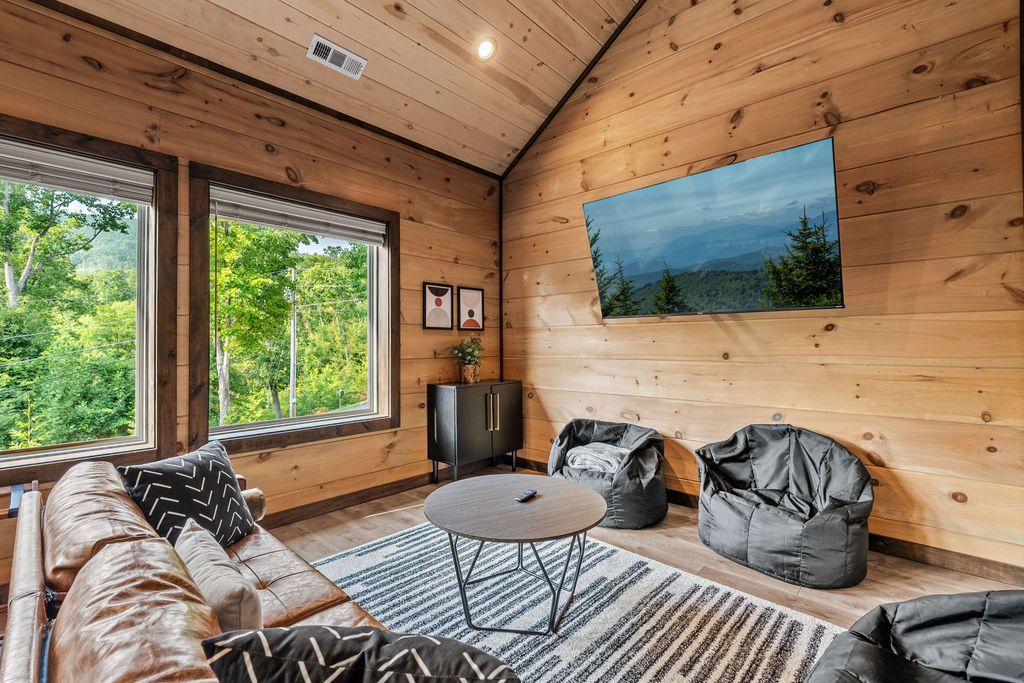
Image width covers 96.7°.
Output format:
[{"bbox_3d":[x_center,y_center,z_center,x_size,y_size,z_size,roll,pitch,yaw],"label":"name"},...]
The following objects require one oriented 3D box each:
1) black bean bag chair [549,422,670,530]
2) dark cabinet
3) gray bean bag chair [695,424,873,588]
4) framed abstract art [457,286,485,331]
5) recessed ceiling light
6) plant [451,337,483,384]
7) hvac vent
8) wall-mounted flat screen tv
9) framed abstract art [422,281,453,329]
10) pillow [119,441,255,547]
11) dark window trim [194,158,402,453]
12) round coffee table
[{"bbox_3d":[0.608,0.894,3.296,0.867,0.615,0.686,0,0,44],"label":"black bean bag chair"},{"bbox_3d":[-0.296,0.779,3.926,0.358,0.846,0.784,0,0,42],"label":"dark cabinet"},{"bbox_3d":[1.468,0.843,2.534,0.686,0.701,0.857,0,0,-40],"label":"gray bean bag chair"},{"bbox_3d":[-0.362,-0.293,4.143,0.020,0.389,0.331,0,0,42],"label":"framed abstract art"},{"bbox_3d":[-0.182,-2.081,3.247,0.159,0.030,0.159,-22,-22,-10],"label":"recessed ceiling light"},{"bbox_3d":[-0.355,0.153,3.848,0.240,0.400,0.260,0,0,0],"label":"plant"},{"bbox_3d":[-1.102,-1.791,2.883,0.346,0.025,0.144,0,-34,-48],"label":"hvac vent"},{"bbox_3d":[1.153,-0.593,2.869,1.501,0.860,0.060,0,17,45],"label":"wall-mounted flat screen tv"},{"bbox_3d":[-0.615,-0.293,3.865,0.020,0.393,0.322,0,0,42],"label":"framed abstract art"},{"bbox_3d":[-1.321,0.656,1.886,0.150,0.430,0.430,-29,-5,11],"label":"pillow"},{"bbox_3d":[-1.345,-0.169,3.070,0.050,1.684,1.396,0,0,42],"label":"dark window trim"},{"bbox_3d":[0.017,0.965,2.106,0.832,0.454,0.832,0,0,0],"label":"round coffee table"}]

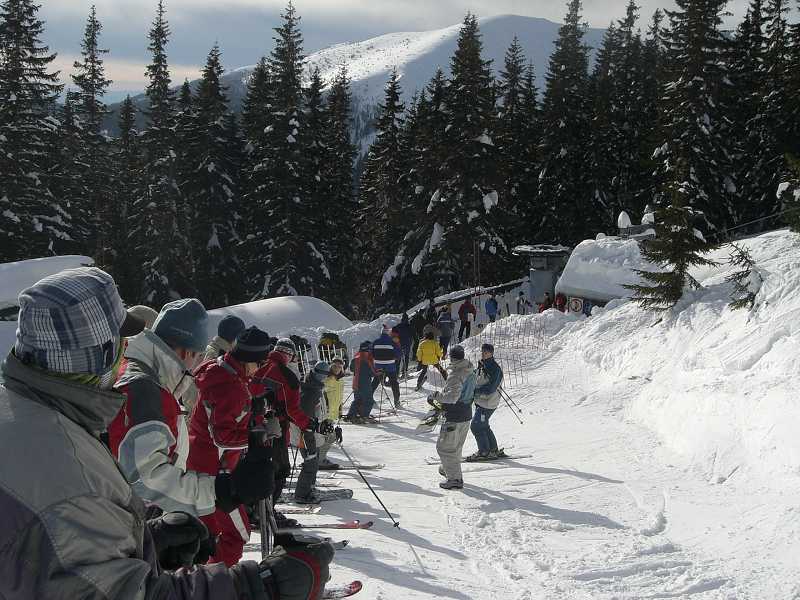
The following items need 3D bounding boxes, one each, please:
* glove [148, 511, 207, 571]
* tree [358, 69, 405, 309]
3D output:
[{"bbox_3d":[-0.555,0.605,2.200,0.180,0.150,0.130,0,0,-30],"label":"glove"},{"bbox_3d":[-0.950,-5.530,45.000,2.800,12.660,2.800,0,0,0],"label":"tree"}]

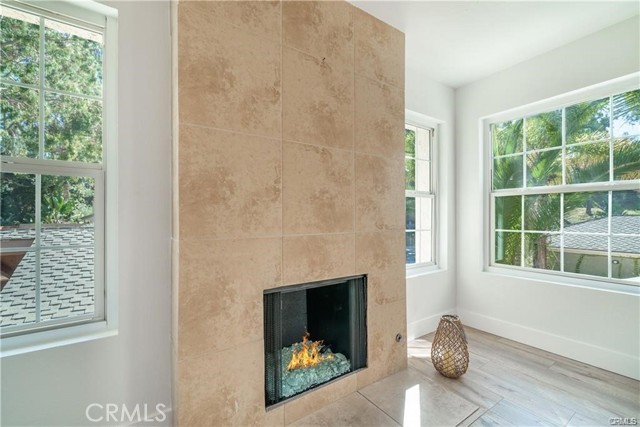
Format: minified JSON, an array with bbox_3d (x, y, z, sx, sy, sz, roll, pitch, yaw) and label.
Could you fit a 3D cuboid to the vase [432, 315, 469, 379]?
[{"bbox_3d":[0.973,0.980,1.847,0.253,0.422,0.253,0,0,-31],"label":"vase"}]

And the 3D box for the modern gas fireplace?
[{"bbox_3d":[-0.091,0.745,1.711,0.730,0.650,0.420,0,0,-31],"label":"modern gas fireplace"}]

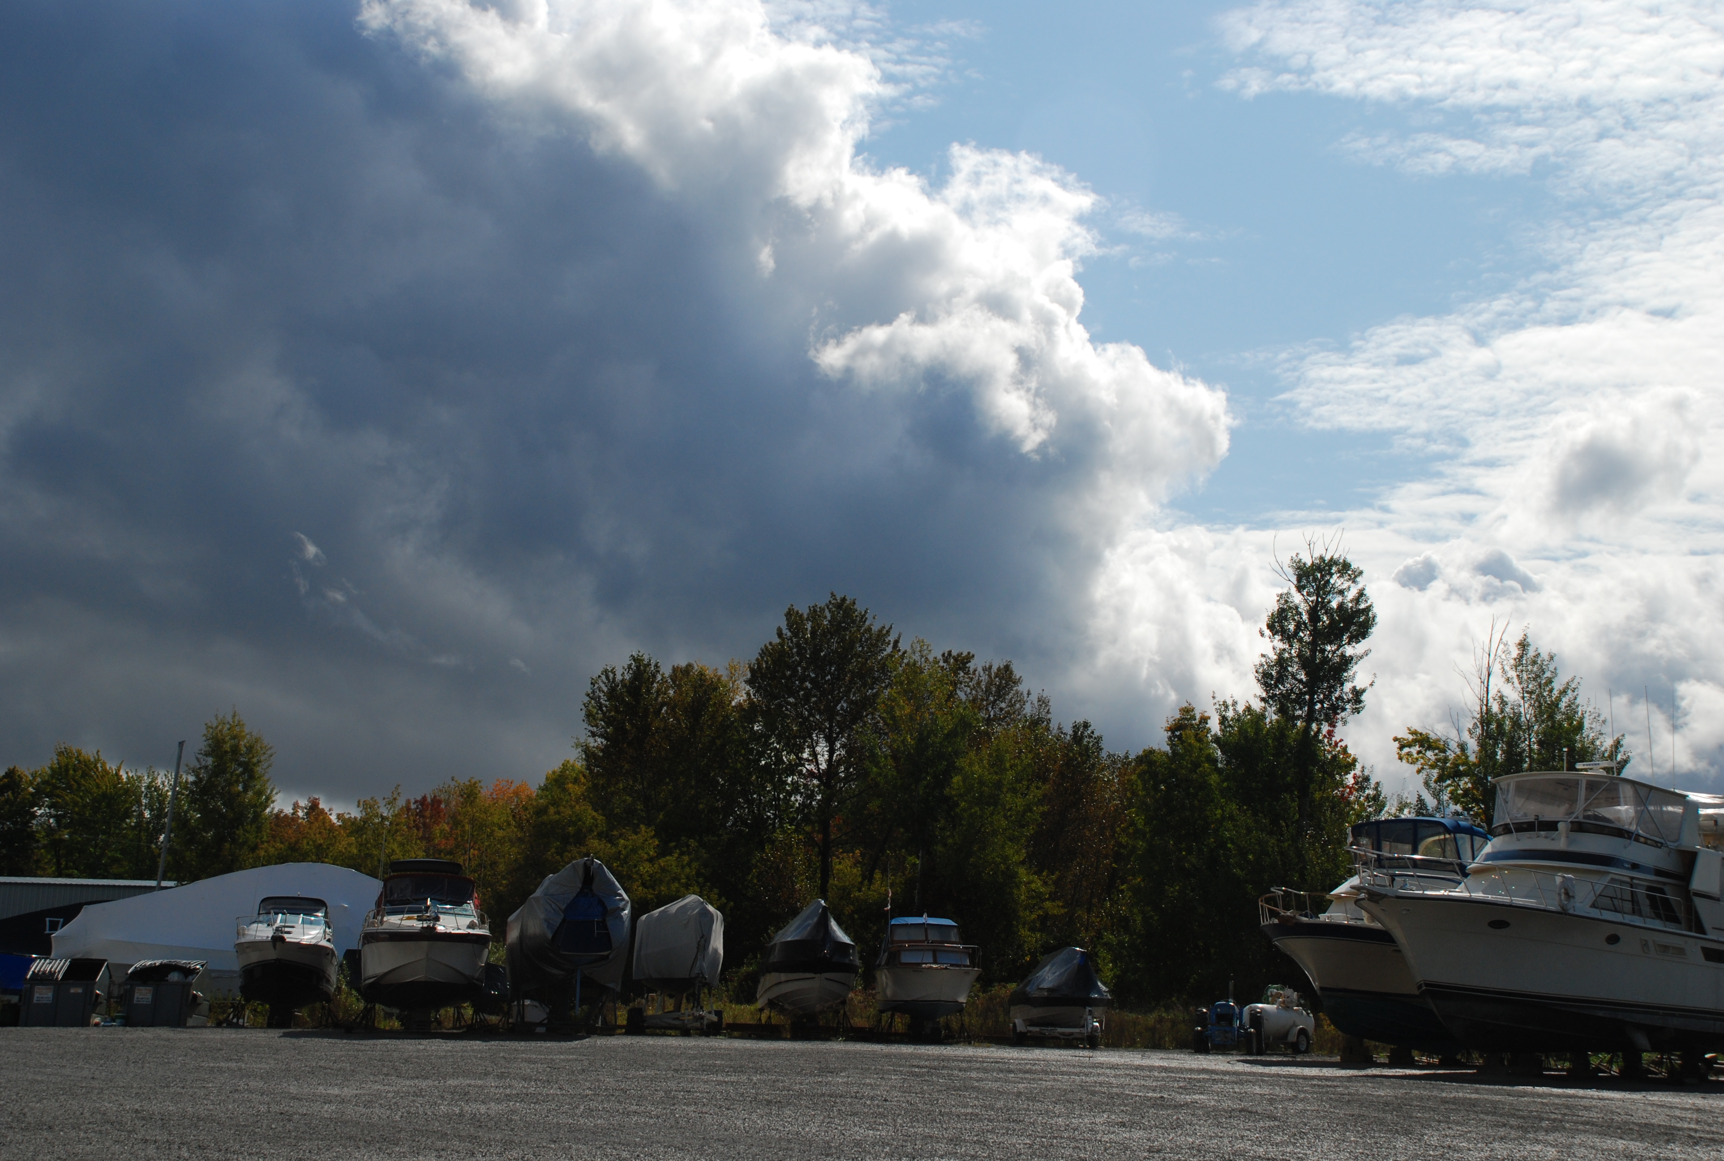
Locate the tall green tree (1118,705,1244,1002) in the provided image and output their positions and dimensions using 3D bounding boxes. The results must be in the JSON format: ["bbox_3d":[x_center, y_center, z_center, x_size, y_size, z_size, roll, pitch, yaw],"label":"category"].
[{"bbox_3d":[10.051,8.984,79.000,4.000,9.960,4.000,1,-9,0],"label":"tall green tree"}]

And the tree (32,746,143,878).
[{"bbox_3d":[-31.493,11.958,102.000,4.700,10.310,4.700,1,-9,0],"label":"tree"}]

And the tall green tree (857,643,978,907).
[{"bbox_3d":[1.838,8.196,82.000,4.000,12.310,4.000,1,-9,0],"label":"tall green tree"}]

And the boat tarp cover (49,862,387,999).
[{"bbox_3d":[-19.307,10.271,75.000,10.200,3.630,3.600,1,-9,0],"label":"boat tarp cover"}]

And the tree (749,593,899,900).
[{"bbox_3d":[-1.309,7.646,85.000,5.200,14.250,5.000,1,-9,0],"label":"tree"}]

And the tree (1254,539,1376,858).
[{"bbox_3d":[15.448,6.900,86.000,4.300,16.340,4.200,1,-9,0],"label":"tree"}]

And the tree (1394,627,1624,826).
[{"bbox_3d":[20.380,7.832,79.000,7.000,12.490,6.000,1,-9,0],"label":"tree"}]

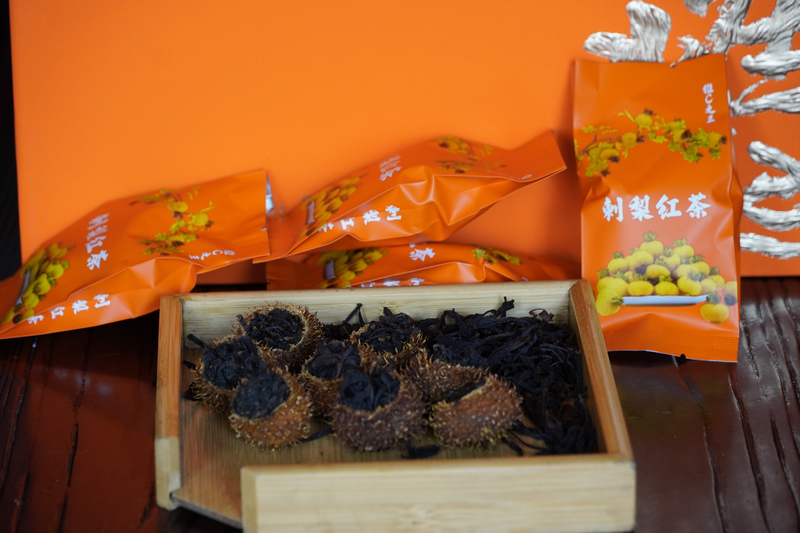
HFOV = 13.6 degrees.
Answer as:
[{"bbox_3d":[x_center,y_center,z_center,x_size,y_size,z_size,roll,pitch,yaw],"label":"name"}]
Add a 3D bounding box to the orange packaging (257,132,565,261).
[{"bbox_3d":[0.002,-0.026,1.245,0.119,0.027,0.057,-17,15,-1],"label":"orange packaging"}]

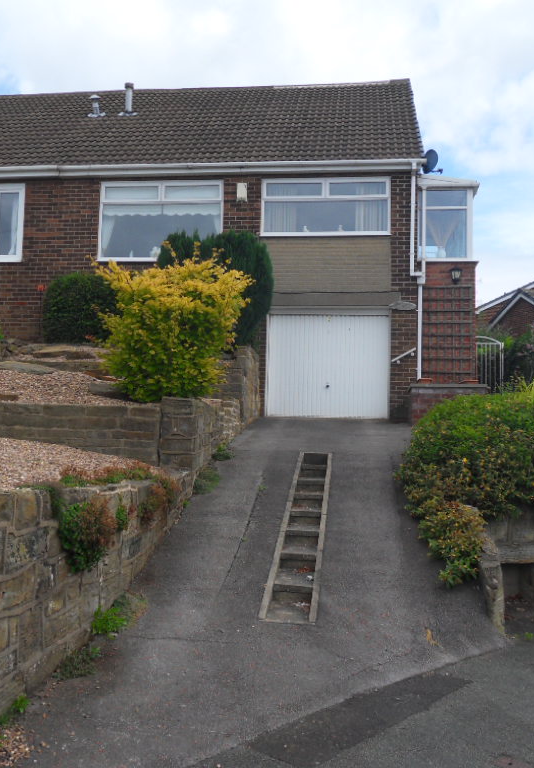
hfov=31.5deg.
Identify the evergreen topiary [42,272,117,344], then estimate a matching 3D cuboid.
[{"bbox_3d":[-3.330,-1.366,16.900,1.350,1.250,1.300,1,-4,10],"label":"evergreen topiary"}]

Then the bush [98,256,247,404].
[{"bbox_3d":[-1.280,-0.740,13.100,1.950,1.900,1.800,1,-4,10],"label":"bush"}]

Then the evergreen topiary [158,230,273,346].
[{"bbox_3d":[-0.873,-1.619,16.050,1.850,1.950,1.500,1,-4,10],"label":"evergreen topiary"}]

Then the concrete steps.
[{"bbox_3d":[0.423,1.446,10.298,0.450,1.420,5.600,1,-4,5],"label":"concrete steps"}]

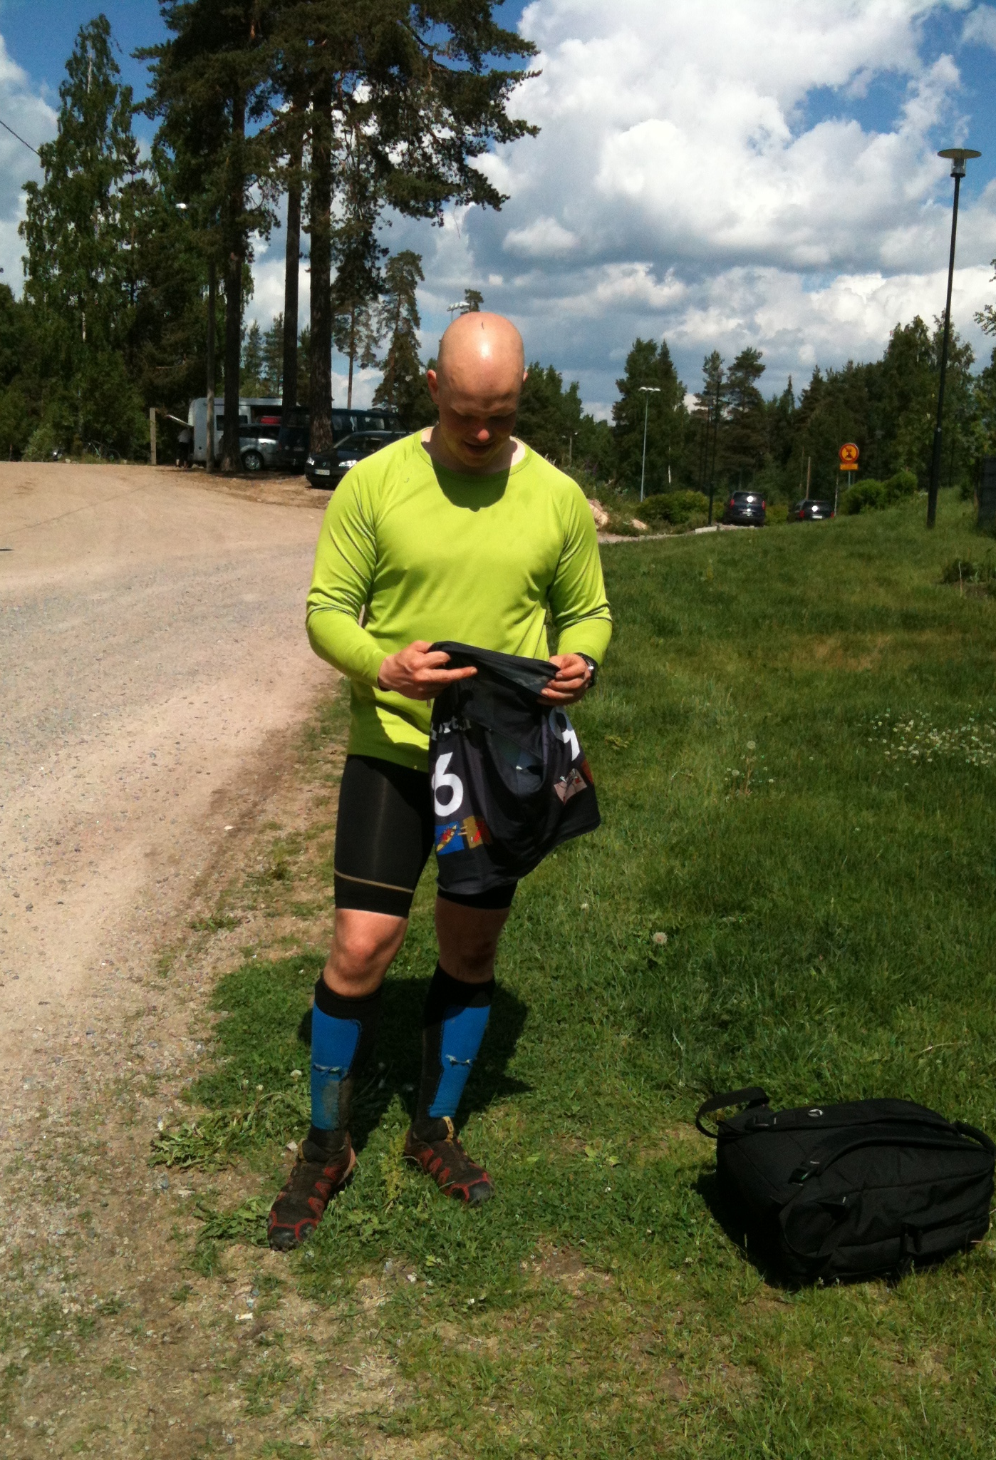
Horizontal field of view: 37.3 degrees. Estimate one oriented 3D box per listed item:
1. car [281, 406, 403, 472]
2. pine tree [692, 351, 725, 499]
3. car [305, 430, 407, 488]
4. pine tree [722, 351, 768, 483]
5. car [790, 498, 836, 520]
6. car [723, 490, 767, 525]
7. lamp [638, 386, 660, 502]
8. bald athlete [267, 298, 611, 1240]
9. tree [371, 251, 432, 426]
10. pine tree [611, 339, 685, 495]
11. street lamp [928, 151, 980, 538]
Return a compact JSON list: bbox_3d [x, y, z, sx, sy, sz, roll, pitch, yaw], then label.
[{"bbox_3d":[-4.418,-8.971,46.613,1.840,1.940,4.750,9,11,41],"label":"car"},{"bbox_3d":[14.926,-21.018,104.229,2.600,11.079,2.600,2,8,0],"label":"pine tree"},{"bbox_3d":[-3.181,-6.999,38.300,1.780,1.450,4.500,6,9,29],"label":"car"},{"bbox_3d":[17.530,-21.211,104.202,3.600,11.468,3.600,2,8,0],"label":"pine tree"},{"bbox_3d":[15.458,-10.562,72.621,1.770,1.460,4.500,3,8,4],"label":"car"},{"bbox_3d":[11.961,-10.690,71.500,1.760,1.660,4.300,3,8,4],"label":"car"},{"bbox_3d":[10.566,-20.148,106.000,1.550,9.100,0.400,3,8,7],"label":"lamp"},{"bbox_3d":[-0.103,0.089,2.857,0.630,1.770,0.490,1,8,-9],"label":"bald athlete"},{"bbox_3d":[-5.582,-20.828,84.117,3.500,12.692,3.500,2,8,0],"label":"tree"},{"bbox_3d":[10.943,-22.141,107.157,5.000,12.114,5.000,2,8,0],"label":"pine tree"},{"bbox_3d":[7.788,-6.756,25.650,0.730,6.400,0.730,2,8,0],"label":"street lamp"}]

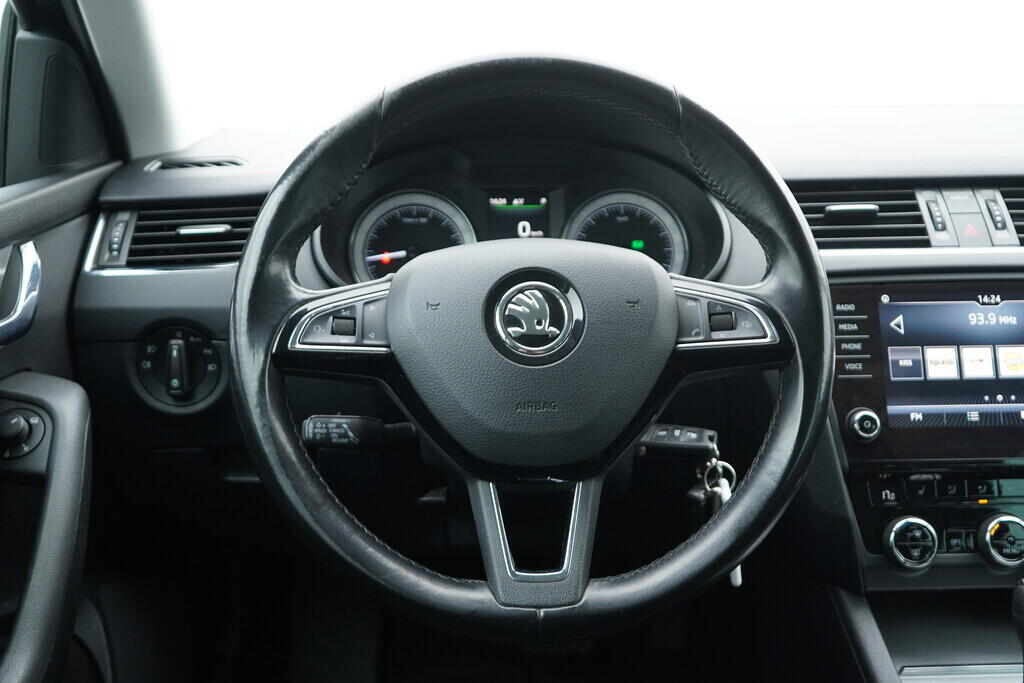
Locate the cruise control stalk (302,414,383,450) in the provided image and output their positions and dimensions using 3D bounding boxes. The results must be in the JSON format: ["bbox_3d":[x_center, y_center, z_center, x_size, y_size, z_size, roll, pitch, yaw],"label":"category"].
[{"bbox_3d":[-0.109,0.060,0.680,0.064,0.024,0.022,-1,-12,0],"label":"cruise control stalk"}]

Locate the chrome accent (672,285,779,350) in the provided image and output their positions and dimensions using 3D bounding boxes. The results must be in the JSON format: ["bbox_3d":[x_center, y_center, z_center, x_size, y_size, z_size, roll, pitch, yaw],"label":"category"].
[{"bbox_3d":[0.131,-0.015,0.630,0.061,0.040,0.014,-1,-15,0],"label":"chrome accent"}]

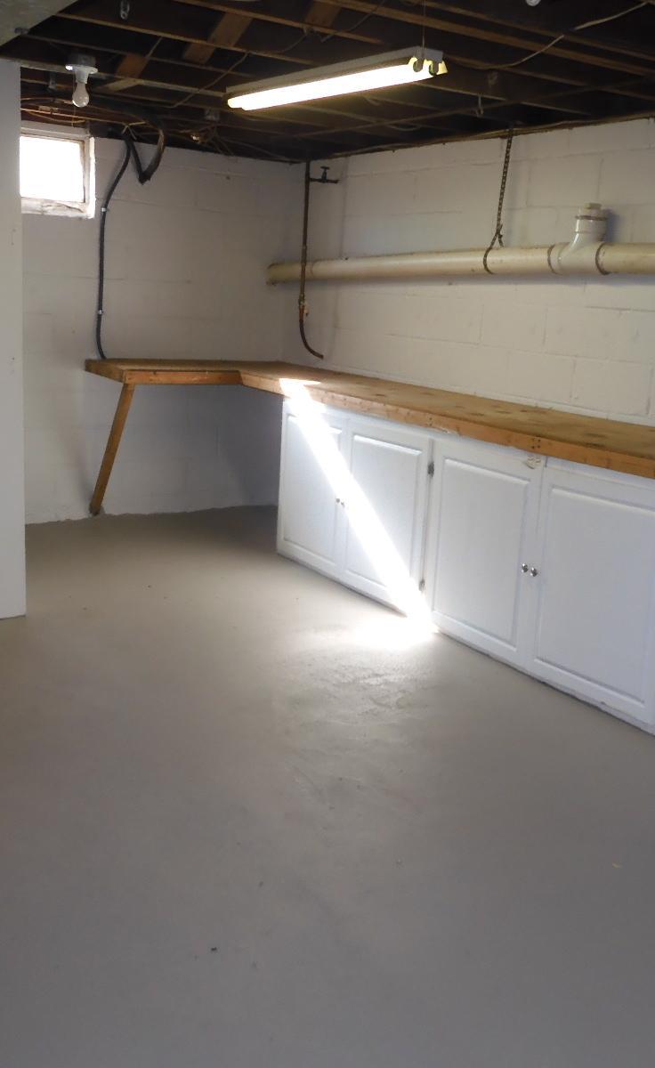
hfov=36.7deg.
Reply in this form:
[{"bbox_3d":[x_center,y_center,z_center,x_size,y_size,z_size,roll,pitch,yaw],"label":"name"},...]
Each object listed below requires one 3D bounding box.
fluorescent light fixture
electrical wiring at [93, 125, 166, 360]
[{"bbox_3d":[-0.030,-1.597,3.522,0.150,0.085,1.220,-6,17,-33],"label":"fluorescent light fixture"},{"bbox_3d":[-1.071,-1.568,5.383,0.410,1.220,0.120,-6,17,-33],"label":"electrical wiring"}]

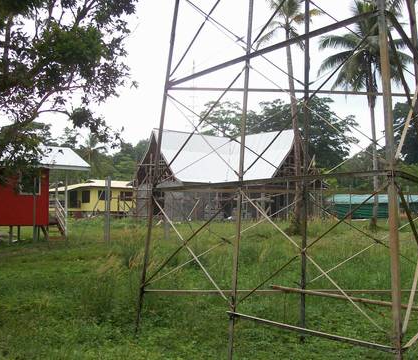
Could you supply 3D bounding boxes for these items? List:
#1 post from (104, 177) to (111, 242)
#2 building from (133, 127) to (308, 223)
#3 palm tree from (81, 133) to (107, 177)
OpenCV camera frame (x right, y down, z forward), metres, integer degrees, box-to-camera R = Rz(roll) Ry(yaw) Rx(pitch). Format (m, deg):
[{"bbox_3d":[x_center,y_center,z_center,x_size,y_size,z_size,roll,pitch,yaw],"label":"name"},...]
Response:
[{"bbox_3d":[-4.310,1.295,26.500,0.220,2.900,0.220,0,-3,0],"label":"post"},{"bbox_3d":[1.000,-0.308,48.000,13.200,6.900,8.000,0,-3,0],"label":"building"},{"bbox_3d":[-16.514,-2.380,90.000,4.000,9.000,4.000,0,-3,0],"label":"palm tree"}]

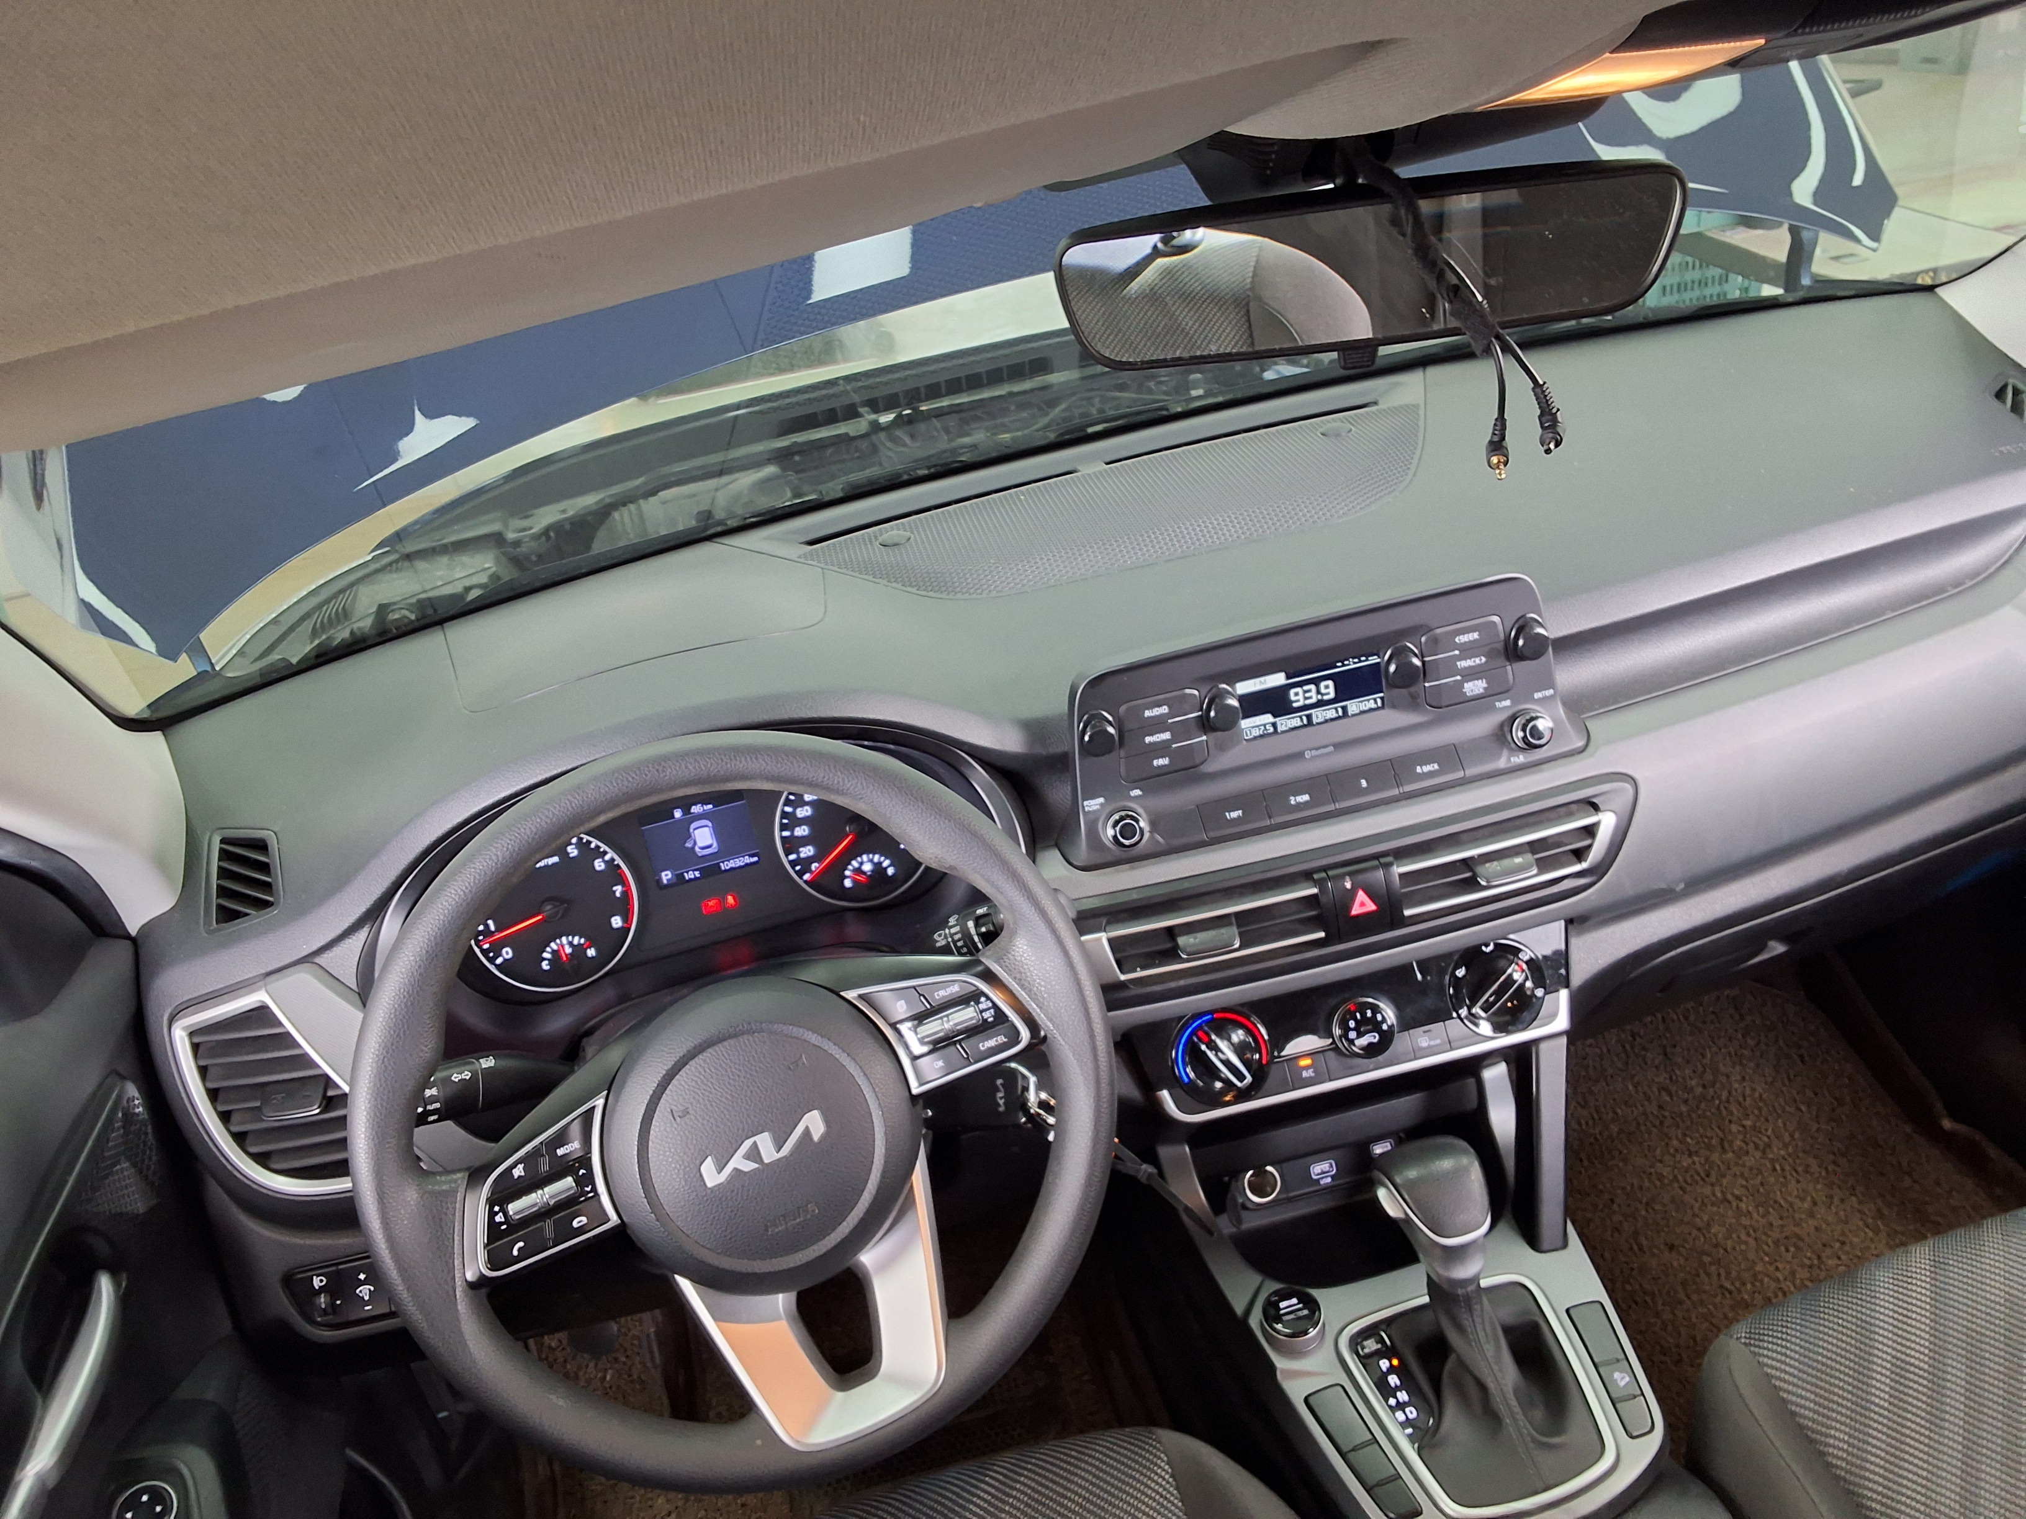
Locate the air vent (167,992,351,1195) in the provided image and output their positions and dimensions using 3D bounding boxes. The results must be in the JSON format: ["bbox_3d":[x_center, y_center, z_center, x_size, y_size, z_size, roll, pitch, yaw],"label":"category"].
[{"bbox_3d":[-0.424,0.199,0.974,0.108,0.130,0.040,-19,5,-15],"label":"air vent"}]

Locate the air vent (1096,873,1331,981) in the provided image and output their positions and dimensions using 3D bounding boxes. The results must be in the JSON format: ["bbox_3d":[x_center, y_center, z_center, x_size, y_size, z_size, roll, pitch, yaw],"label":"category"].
[{"bbox_3d":[0.116,0.098,0.945,0.137,0.044,0.040,-11,13,0],"label":"air vent"}]

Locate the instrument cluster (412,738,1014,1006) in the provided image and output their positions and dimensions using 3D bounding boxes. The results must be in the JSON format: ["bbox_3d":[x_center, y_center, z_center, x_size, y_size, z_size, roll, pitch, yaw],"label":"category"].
[{"bbox_3d":[-0.181,0.067,0.990,0.355,0.120,0.070,-14,6,-6],"label":"instrument cluster"}]

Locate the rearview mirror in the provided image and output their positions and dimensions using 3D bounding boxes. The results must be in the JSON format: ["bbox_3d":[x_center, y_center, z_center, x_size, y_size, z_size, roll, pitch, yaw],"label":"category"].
[{"bbox_3d":[0.151,-0.210,0.690,0.254,0.063,0.035,-3,31,14],"label":"rearview mirror"}]

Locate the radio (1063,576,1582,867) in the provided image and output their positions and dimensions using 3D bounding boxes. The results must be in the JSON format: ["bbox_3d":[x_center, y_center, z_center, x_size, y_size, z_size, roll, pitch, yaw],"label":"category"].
[{"bbox_3d":[0.182,-0.022,0.950,0.295,0.114,0.050,-13,12,-3],"label":"radio"}]

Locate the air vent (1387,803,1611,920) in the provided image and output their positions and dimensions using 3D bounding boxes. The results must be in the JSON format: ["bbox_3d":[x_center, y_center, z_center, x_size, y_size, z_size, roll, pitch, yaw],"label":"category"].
[{"bbox_3d":[0.291,0.063,0.975,0.130,0.044,0.040,-14,14,-6],"label":"air vent"}]

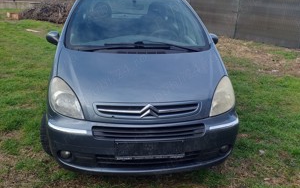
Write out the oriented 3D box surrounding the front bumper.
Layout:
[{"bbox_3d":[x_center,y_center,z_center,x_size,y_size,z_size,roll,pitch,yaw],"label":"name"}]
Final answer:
[{"bbox_3d":[-0.027,0.377,2.666,1.700,0.440,0.550,-1,19,-8],"label":"front bumper"}]

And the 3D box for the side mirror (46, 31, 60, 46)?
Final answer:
[{"bbox_3d":[-1.038,-0.629,3.463,0.205,0.170,0.150,-1,19,-8],"label":"side mirror"}]

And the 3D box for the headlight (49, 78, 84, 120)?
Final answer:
[{"bbox_3d":[-0.692,0.028,2.579,0.330,0.270,0.460,-1,19,-8],"label":"headlight"}]

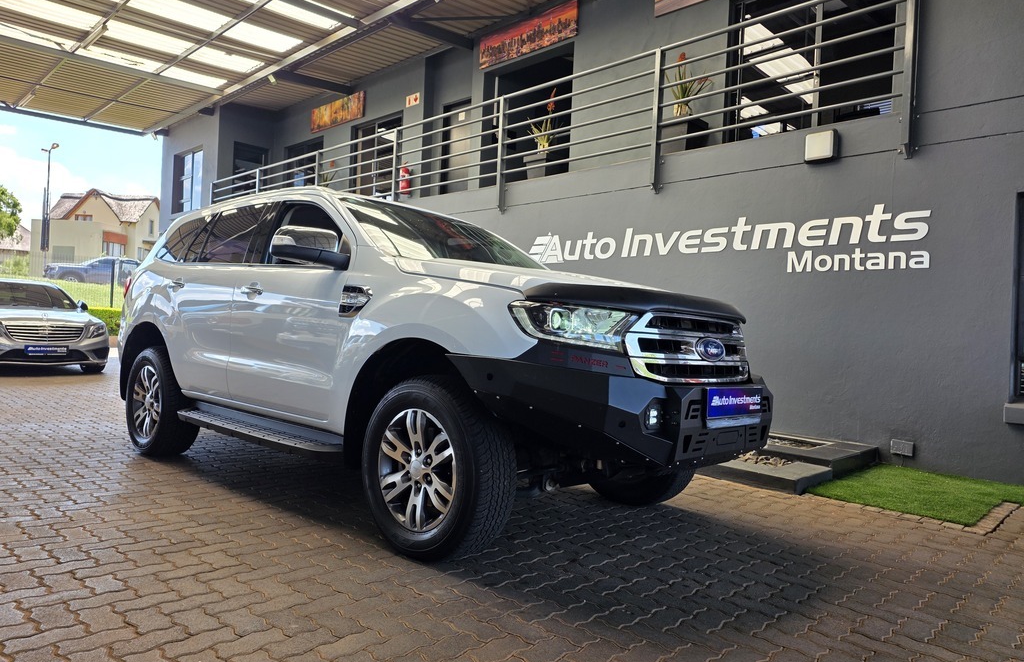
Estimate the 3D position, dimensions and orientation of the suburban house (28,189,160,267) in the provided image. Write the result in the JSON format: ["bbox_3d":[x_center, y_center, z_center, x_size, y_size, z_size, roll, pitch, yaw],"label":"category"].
[{"bbox_3d":[-38.300,-9.500,63.000,11.500,7.400,8.500,2,0,-16],"label":"suburban house"}]

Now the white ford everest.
[{"bbox_3d":[-0.891,0.025,4.439,4.950,1.830,1.960,2,0,42],"label":"white ford everest"}]

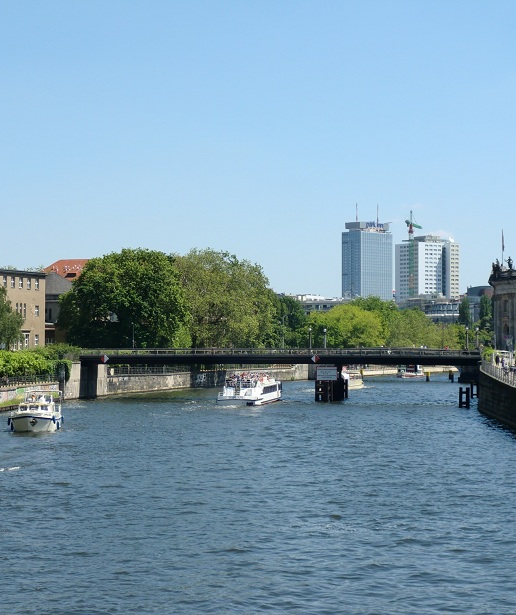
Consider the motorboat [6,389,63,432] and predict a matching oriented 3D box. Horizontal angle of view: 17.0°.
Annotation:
[{"bbox_3d":[-21.500,9.950,168.000,3.900,3.700,11.000,0,-1,2],"label":"motorboat"}]

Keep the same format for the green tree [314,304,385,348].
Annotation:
[{"bbox_3d":[24.604,6.857,465.000,18.500,15.300,17.500,0,-1,0],"label":"green tree"}]

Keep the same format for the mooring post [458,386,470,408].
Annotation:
[{"bbox_3d":[26.296,11.513,220.000,1.300,2.650,0.600,0,-1,0],"label":"mooring post"}]

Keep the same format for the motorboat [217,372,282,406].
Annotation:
[{"bbox_3d":[-0.949,11.334,245.000,5.100,4.200,28.000,0,-1,8],"label":"motorboat"}]

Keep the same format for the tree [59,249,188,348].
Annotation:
[{"bbox_3d":[-23.722,-0.106,305.000,22.500,20.600,21.000,0,-1,0],"label":"tree"}]

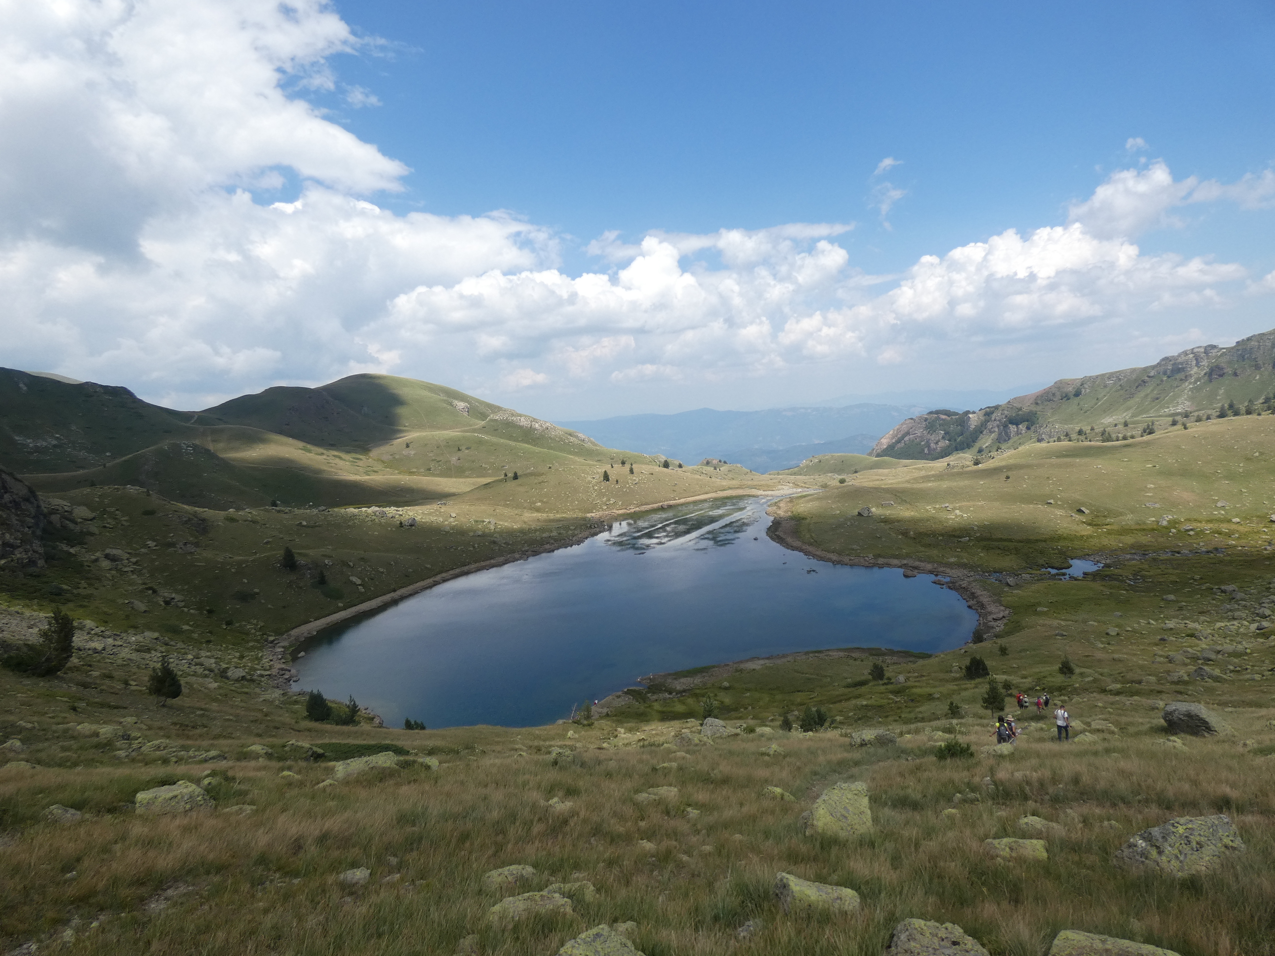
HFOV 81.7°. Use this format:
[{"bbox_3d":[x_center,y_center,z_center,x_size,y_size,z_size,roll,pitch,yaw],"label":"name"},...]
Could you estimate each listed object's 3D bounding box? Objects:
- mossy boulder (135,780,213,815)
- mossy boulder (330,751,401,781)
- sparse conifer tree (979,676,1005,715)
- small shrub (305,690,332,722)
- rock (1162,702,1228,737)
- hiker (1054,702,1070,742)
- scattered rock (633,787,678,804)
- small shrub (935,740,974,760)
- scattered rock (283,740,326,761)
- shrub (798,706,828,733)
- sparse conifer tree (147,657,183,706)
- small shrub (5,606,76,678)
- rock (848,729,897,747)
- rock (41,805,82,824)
[{"bbox_3d":[-8.309,5.739,13.200,1.220,0.520,0.900,-4,8,-33],"label":"mossy boulder"},{"bbox_3d":[-6.276,6.678,17.000,1.550,0.600,0.950,-3,8,-21],"label":"mossy boulder"},{"bbox_3d":[27.922,17.176,58.000,1.950,3.000,1.950,4,8,27],"label":"sparse conifer tree"},{"bbox_3d":[-33.753,24.101,78.000,2.800,3.600,2.800,-3,8,-24],"label":"small shrub"},{"bbox_3d":[27.994,12.108,37.000,2.950,1.550,2.000,6,9,38],"label":"rock"},{"bbox_3d":[18.225,10.576,31.600,0.650,1.740,0.450,2,7,20],"label":"hiker"},{"bbox_3d":[0.358,6.169,14.300,0.880,0.310,0.650,0,6,2],"label":"scattered rock"},{"bbox_3d":[10.983,9.448,25.500,1.200,0.650,1.100,3,7,24],"label":"small shrub"},{"bbox_3d":[-11.308,9.263,25.000,1.350,0.550,1.000,-3,7,-25],"label":"scattered rock"},{"bbox_3d":[10.740,14.726,45.000,1.800,1.700,1.700,2,7,14],"label":"shrub"},{"bbox_3d":[-41.707,18.019,65.000,2.800,4.300,2.800,-4,8,-33],"label":"sparse conifer tree"},{"bbox_3d":[-60.191,16.461,74.000,6.100,6.800,4.800,-5,8,-40],"label":"small shrub"},{"bbox_3d":[9.255,10.255,29.000,1.850,0.750,1.200,2,7,18],"label":"rock"},{"bbox_3d":[-8.832,5.157,11.300,0.570,0.280,0.420,-6,9,-39],"label":"rock"}]

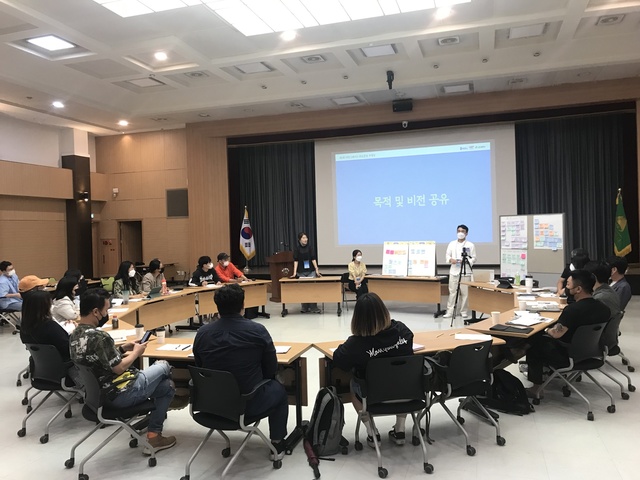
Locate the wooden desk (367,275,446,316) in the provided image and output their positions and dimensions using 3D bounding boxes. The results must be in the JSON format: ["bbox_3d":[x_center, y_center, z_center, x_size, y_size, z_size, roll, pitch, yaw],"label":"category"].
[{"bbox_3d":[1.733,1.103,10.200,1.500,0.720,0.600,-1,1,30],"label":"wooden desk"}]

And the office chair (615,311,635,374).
[{"bbox_3d":[3.283,1.087,5.990,0.580,0.800,0.560,-1,1,13],"label":"office chair"}]

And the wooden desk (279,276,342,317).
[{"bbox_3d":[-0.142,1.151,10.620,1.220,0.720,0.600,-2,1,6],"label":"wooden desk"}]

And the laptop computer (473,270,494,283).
[{"bbox_3d":[2.879,0.623,9.073,0.360,0.220,0.270,-1,1,27],"label":"laptop computer"}]

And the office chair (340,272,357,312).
[{"bbox_3d":[0.755,1.078,10.873,0.500,0.780,0.520,-2,1,-5],"label":"office chair"}]

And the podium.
[{"bbox_3d":[-0.955,0.890,12.716,0.620,1.220,0.480,-2,1,-27],"label":"podium"}]

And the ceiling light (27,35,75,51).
[{"bbox_3d":[-5.099,-3.769,9.845,0.610,0.080,0.610,-1,1,17],"label":"ceiling light"}]

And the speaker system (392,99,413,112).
[{"bbox_3d":[2.029,-3.296,12.687,0.480,0.270,0.300,-1,11,17],"label":"speaker system"}]

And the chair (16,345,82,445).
[{"bbox_3d":[-2.310,1.292,4.577,0.520,0.790,0.570,-1,1,32],"label":"chair"}]

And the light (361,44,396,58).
[{"bbox_3d":[1.242,-3.991,10.843,0.610,0.080,0.610,-1,1,17],"label":"light"}]

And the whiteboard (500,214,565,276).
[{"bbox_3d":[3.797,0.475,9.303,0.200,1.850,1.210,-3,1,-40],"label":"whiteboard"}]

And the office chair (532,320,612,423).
[{"bbox_3d":[2.324,1.136,4.740,0.540,0.800,0.600,-2,1,-29],"label":"office chair"}]

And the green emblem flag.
[{"bbox_3d":[7.422,-0.384,12.749,0.420,1.780,0.320,-1,1,27],"label":"green emblem flag"}]

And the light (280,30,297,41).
[{"bbox_3d":[-0.620,-4.043,10.171,0.240,0.090,0.240,-1,1,17],"label":"light"}]

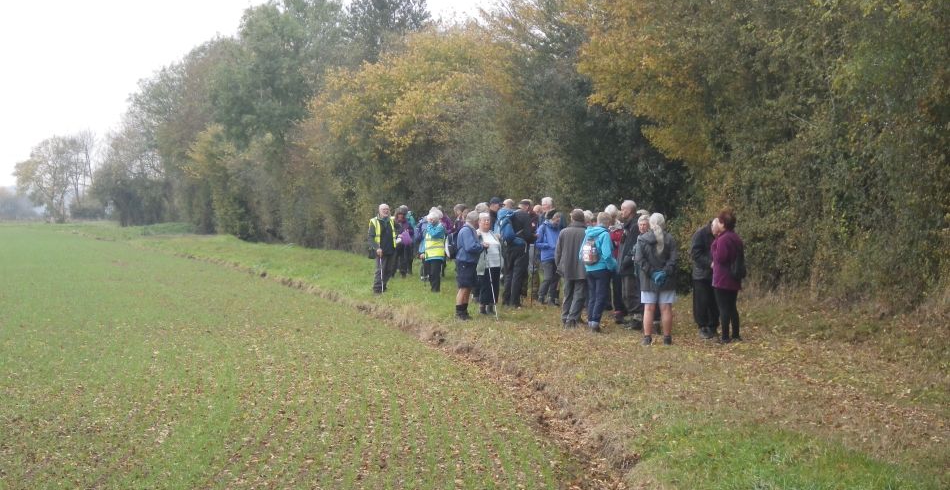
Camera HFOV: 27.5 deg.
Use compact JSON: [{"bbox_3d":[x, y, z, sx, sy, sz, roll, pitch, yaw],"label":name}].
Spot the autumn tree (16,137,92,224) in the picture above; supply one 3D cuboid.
[{"bbox_3d":[-42.483,-6.687,195.000,7.700,8.900,7.000,0,1,0],"label":"autumn tree"}]

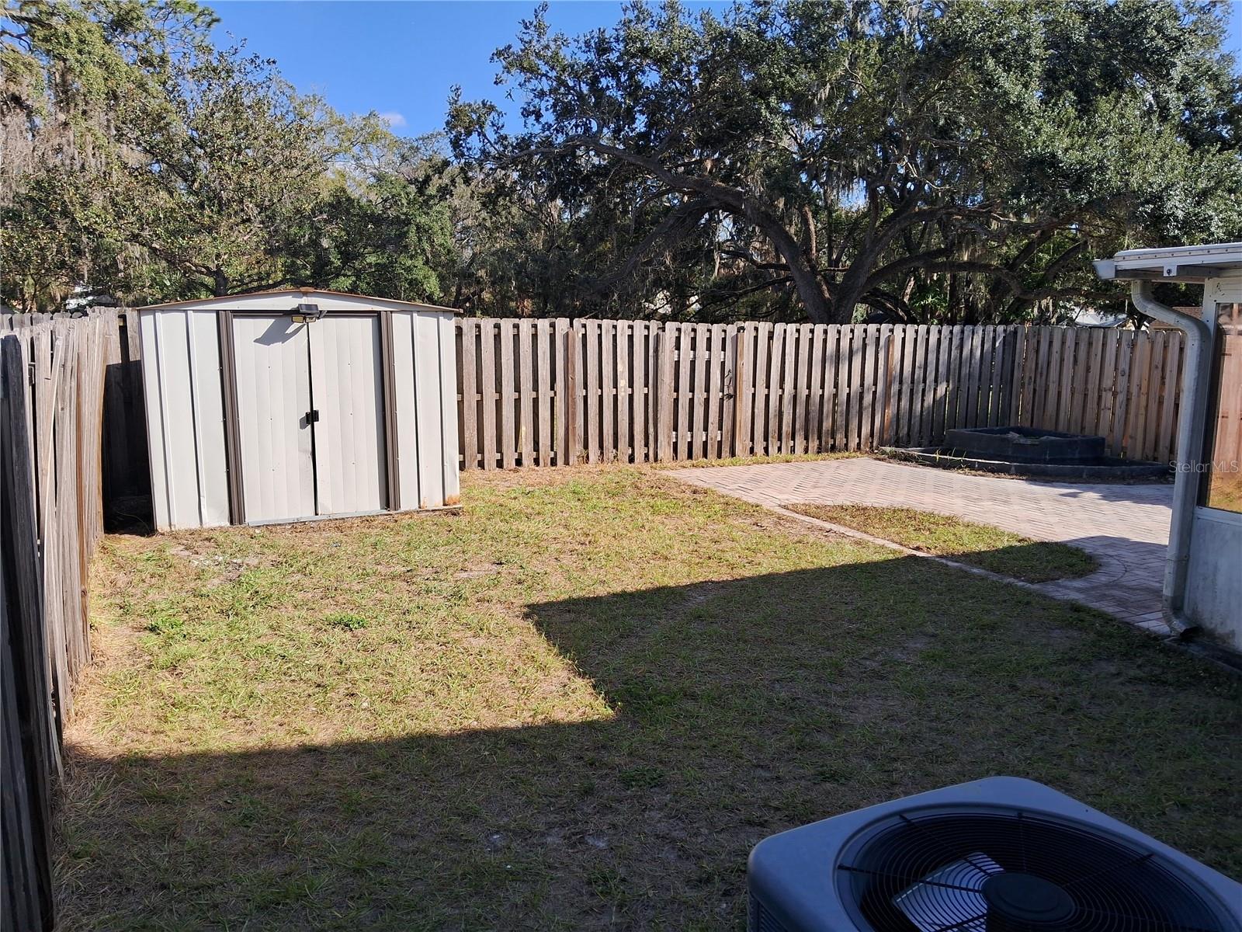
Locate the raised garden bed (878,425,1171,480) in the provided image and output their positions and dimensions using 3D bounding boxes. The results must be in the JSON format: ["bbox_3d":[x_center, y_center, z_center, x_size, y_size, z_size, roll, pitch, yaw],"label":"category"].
[{"bbox_3d":[5.136,-0.226,11.813,2.650,0.400,2.650,-3,9,-17],"label":"raised garden bed"}]

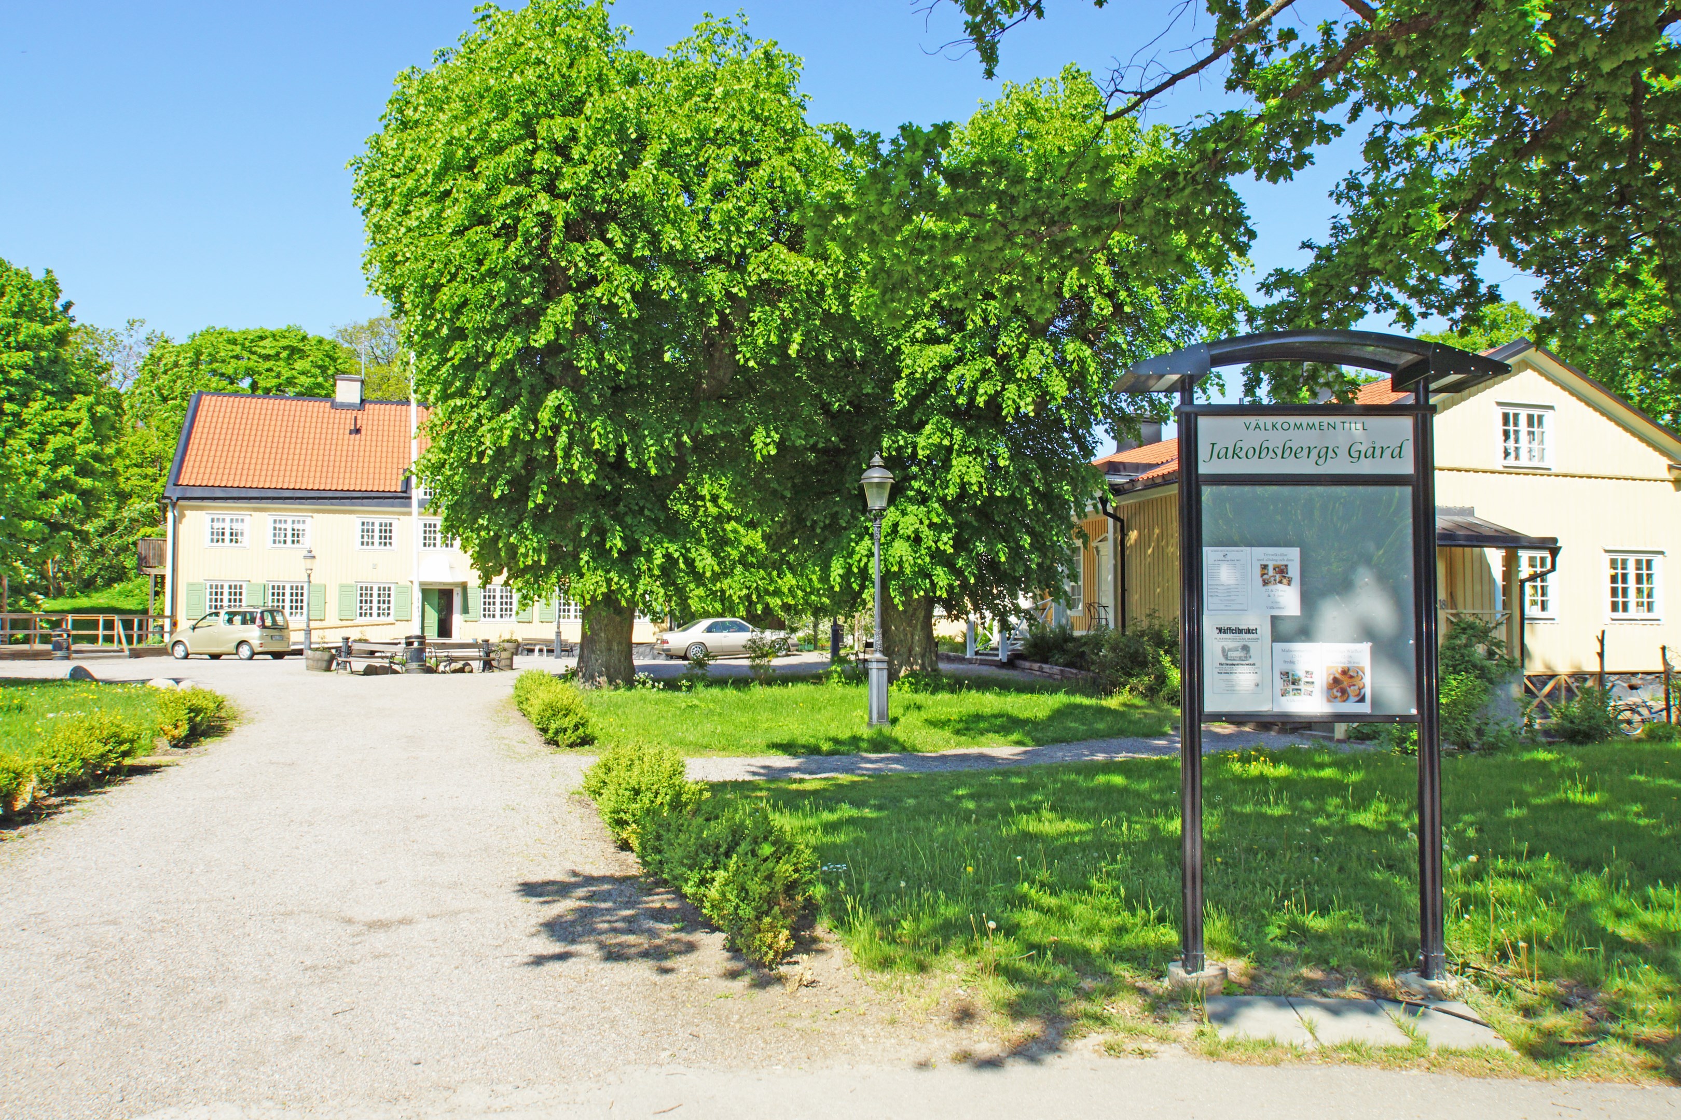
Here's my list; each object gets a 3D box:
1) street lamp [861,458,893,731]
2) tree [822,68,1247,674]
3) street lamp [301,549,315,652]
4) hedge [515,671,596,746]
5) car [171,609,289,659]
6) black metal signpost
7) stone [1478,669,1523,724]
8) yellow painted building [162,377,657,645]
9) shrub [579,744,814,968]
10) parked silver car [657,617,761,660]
[{"bbox_3d":[0.521,0.426,17.398,0.470,3.780,0.470,0,-3,0],"label":"street lamp"},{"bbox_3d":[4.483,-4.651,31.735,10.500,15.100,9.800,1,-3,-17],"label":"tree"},{"bbox_3d":[-18.469,1.479,43.776,0.460,3.770,0.460,1,-3,-17],"label":"street lamp"},{"bbox_3d":[-3.950,1.968,17.274,0.650,0.650,5.400,1,-3,-19],"label":"hedge"},{"bbox_3d":[-20.055,2.409,41.332,3.860,1.700,1.690,-1,-3,15],"label":"car"},{"bbox_3d":[2.009,0.449,5.446,1.570,2.750,0.530,0,-3,4],"label":"black metal signpost"},{"bbox_3d":[11.250,2.445,21.414,0.800,1.050,0.600,1,-3,-17],"label":"stone"},{"bbox_3d":[-17.740,-1.850,55.442,19.451,11.500,11.200,1,-3,-17],"label":"yellow painted building"},{"bbox_3d":[-1.052,1.665,8.311,0.620,0.520,5.450,1,-3,-19],"label":"shrub"},{"bbox_3d":[-3.665,2.569,41.727,4.680,1.390,1.750,1,-3,-19],"label":"parked silver car"}]

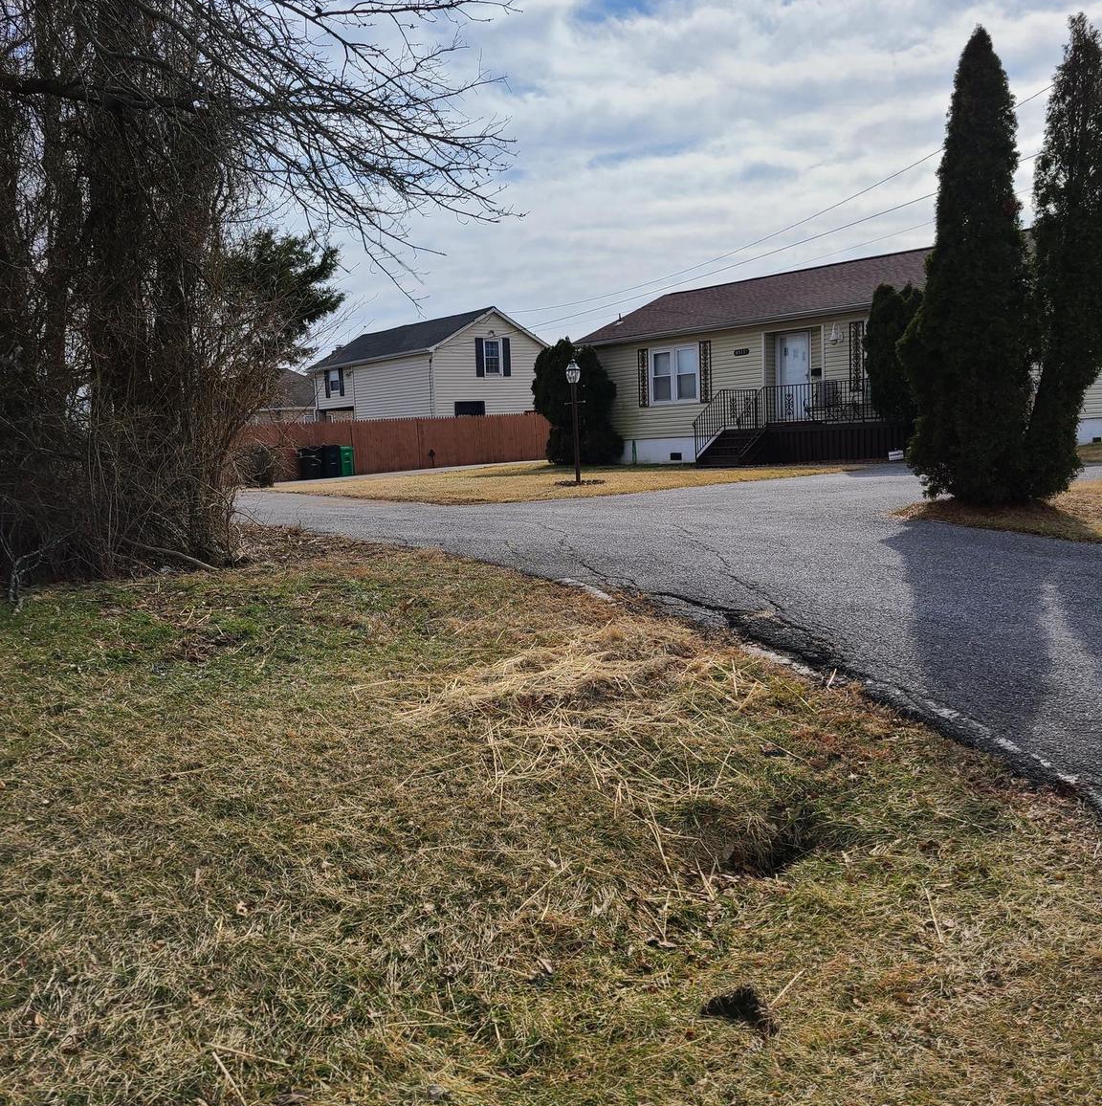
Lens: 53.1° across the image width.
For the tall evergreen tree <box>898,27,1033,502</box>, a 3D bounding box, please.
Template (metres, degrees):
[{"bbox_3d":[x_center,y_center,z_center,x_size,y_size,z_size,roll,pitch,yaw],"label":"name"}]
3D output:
[{"bbox_3d":[4.695,-3.189,12.334,1.550,5.160,1.500,0,6,21],"label":"tall evergreen tree"}]

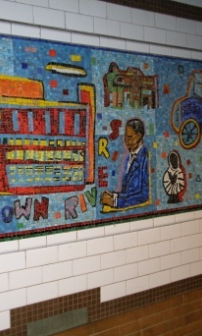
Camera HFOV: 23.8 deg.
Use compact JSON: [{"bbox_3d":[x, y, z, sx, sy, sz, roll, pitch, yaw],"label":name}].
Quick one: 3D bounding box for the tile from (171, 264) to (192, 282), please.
[{"bbox_3d":[0.414,0.546,2.505,0.150,0.075,0.010,-4,4,-38],"label":"tile"}]

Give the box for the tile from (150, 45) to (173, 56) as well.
[{"bbox_3d":[0.298,-0.591,2.397,0.155,0.044,0.012,-3,3,-38],"label":"tile"}]

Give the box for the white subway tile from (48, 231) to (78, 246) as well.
[{"bbox_3d":[-0.171,0.300,2.049,0.152,0.043,0.015,-3,4,-38],"label":"white subway tile"}]

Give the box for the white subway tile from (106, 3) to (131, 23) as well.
[{"bbox_3d":[0.081,-0.715,2.213,0.152,0.074,0.012,-3,4,-38],"label":"white subway tile"}]

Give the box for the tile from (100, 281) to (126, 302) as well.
[{"bbox_3d":[0.057,0.574,2.245,0.152,0.075,0.010,-3,3,-38],"label":"tile"}]

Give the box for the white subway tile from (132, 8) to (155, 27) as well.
[{"bbox_3d":[0.204,-0.728,2.323,0.152,0.075,0.010,-3,3,-38],"label":"white subway tile"}]

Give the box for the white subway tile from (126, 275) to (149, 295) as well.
[{"bbox_3d":[0.178,0.567,2.342,0.152,0.075,0.010,-3,3,-38],"label":"white subway tile"}]

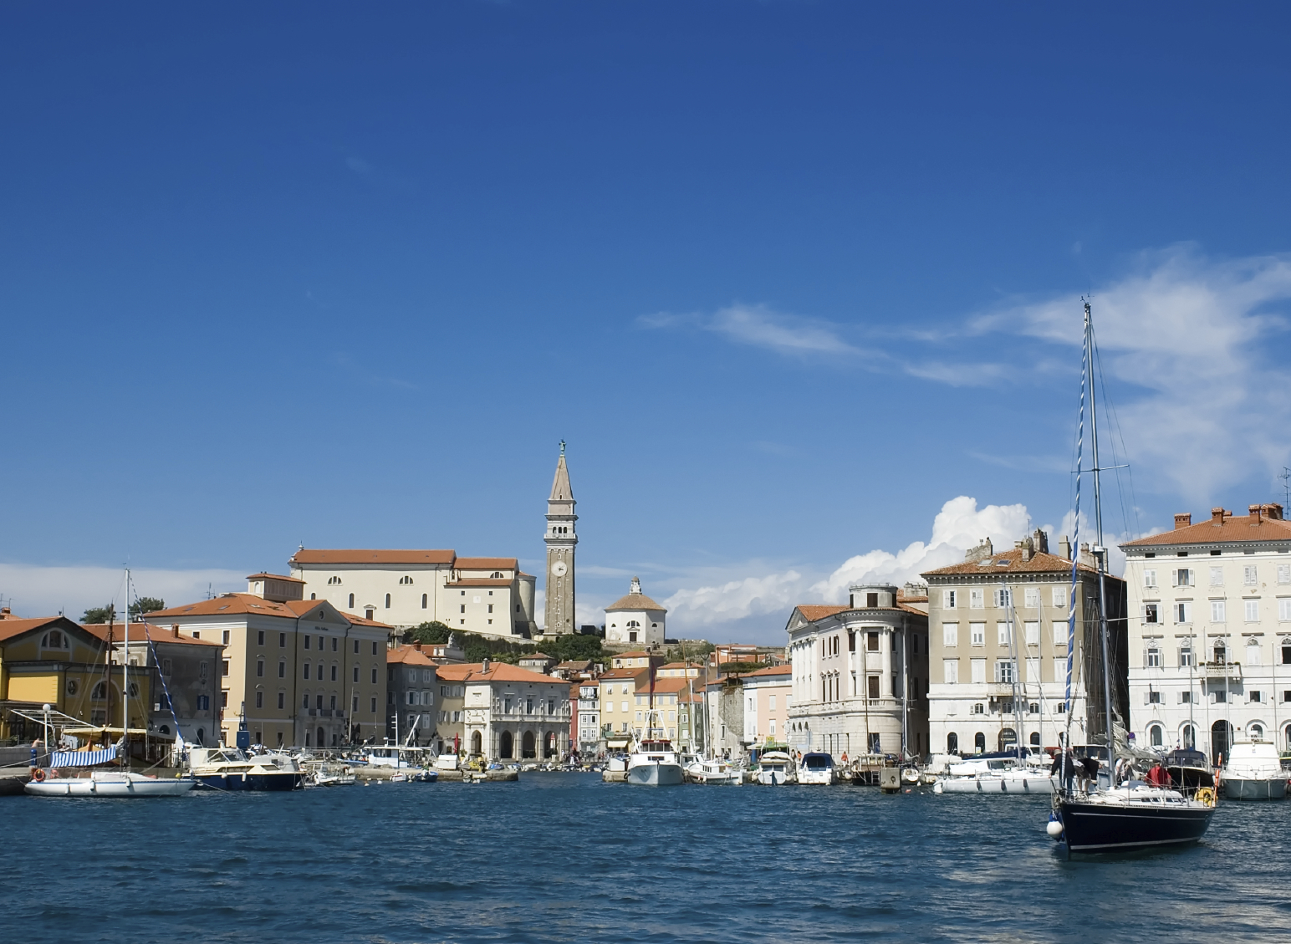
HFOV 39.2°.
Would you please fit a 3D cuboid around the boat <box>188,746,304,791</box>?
[{"bbox_3d":[-28.337,20.946,128.665,8.200,3.200,2.900,0,-9,5],"label":"boat"}]

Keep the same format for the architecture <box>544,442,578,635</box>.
[{"bbox_3d":[-19.196,15.867,413.188,7.200,46.787,7.200,0,-9,-1],"label":"architecture"}]

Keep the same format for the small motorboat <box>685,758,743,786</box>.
[{"bbox_3d":[6.107,26.535,160.926,5.200,2.306,2.100,4,-9,-23],"label":"small motorboat"}]

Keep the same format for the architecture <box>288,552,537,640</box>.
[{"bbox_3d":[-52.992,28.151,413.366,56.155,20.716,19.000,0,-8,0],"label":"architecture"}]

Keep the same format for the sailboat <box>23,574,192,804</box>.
[{"bbox_3d":[-33.533,13.427,115.123,10.400,14.000,3.100,-1,-9,6],"label":"sailboat"}]

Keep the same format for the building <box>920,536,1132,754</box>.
[{"bbox_3d":[39.101,18.985,191.299,16.000,24.000,14.500,-3,-9,20],"label":"building"}]

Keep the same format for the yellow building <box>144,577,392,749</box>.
[{"bbox_3d":[-43.069,22.942,210.695,15.000,21.556,28.500,-4,-9,26],"label":"yellow building"}]

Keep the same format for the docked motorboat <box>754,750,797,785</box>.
[{"bbox_3d":[11.943,26.582,163.479,2.800,2.988,6.800,-2,-9,11],"label":"docked motorboat"}]

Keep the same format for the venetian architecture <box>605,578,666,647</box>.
[{"bbox_3d":[-2.298,32.330,423.162,14.400,15.600,14.400,-1,-9,7],"label":"venetian architecture"}]

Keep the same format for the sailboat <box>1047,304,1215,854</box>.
[{"bbox_3d":[15.893,3.434,61.718,3.800,18.200,12.000,-5,-10,32],"label":"sailboat"}]

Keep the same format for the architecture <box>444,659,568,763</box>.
[{"bbox_3d":[-21.132,36.725,279.606,10.500,15.200,17.000,-7,-11,41],"label":"architecture"}]

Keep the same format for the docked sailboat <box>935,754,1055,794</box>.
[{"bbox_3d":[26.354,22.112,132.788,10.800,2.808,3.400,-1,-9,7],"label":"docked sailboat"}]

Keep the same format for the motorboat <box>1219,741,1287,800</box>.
[{"bbox_3d":[40.218,19.453,119.508,4.000,3.900,11.000,-3,-9,19],"label":"motorboat"}]

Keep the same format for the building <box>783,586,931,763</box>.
[{"bbox_3d":[24.899,21.956,193.074,12.500,18.533,32.000,1,-9,-7],"label":"building"}]

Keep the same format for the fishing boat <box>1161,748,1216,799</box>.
[{"bbox_3d":[37.496,20.632,124.536,3.300,3.334,9.500,-4,-9,25],"label":"fishing boat"}]

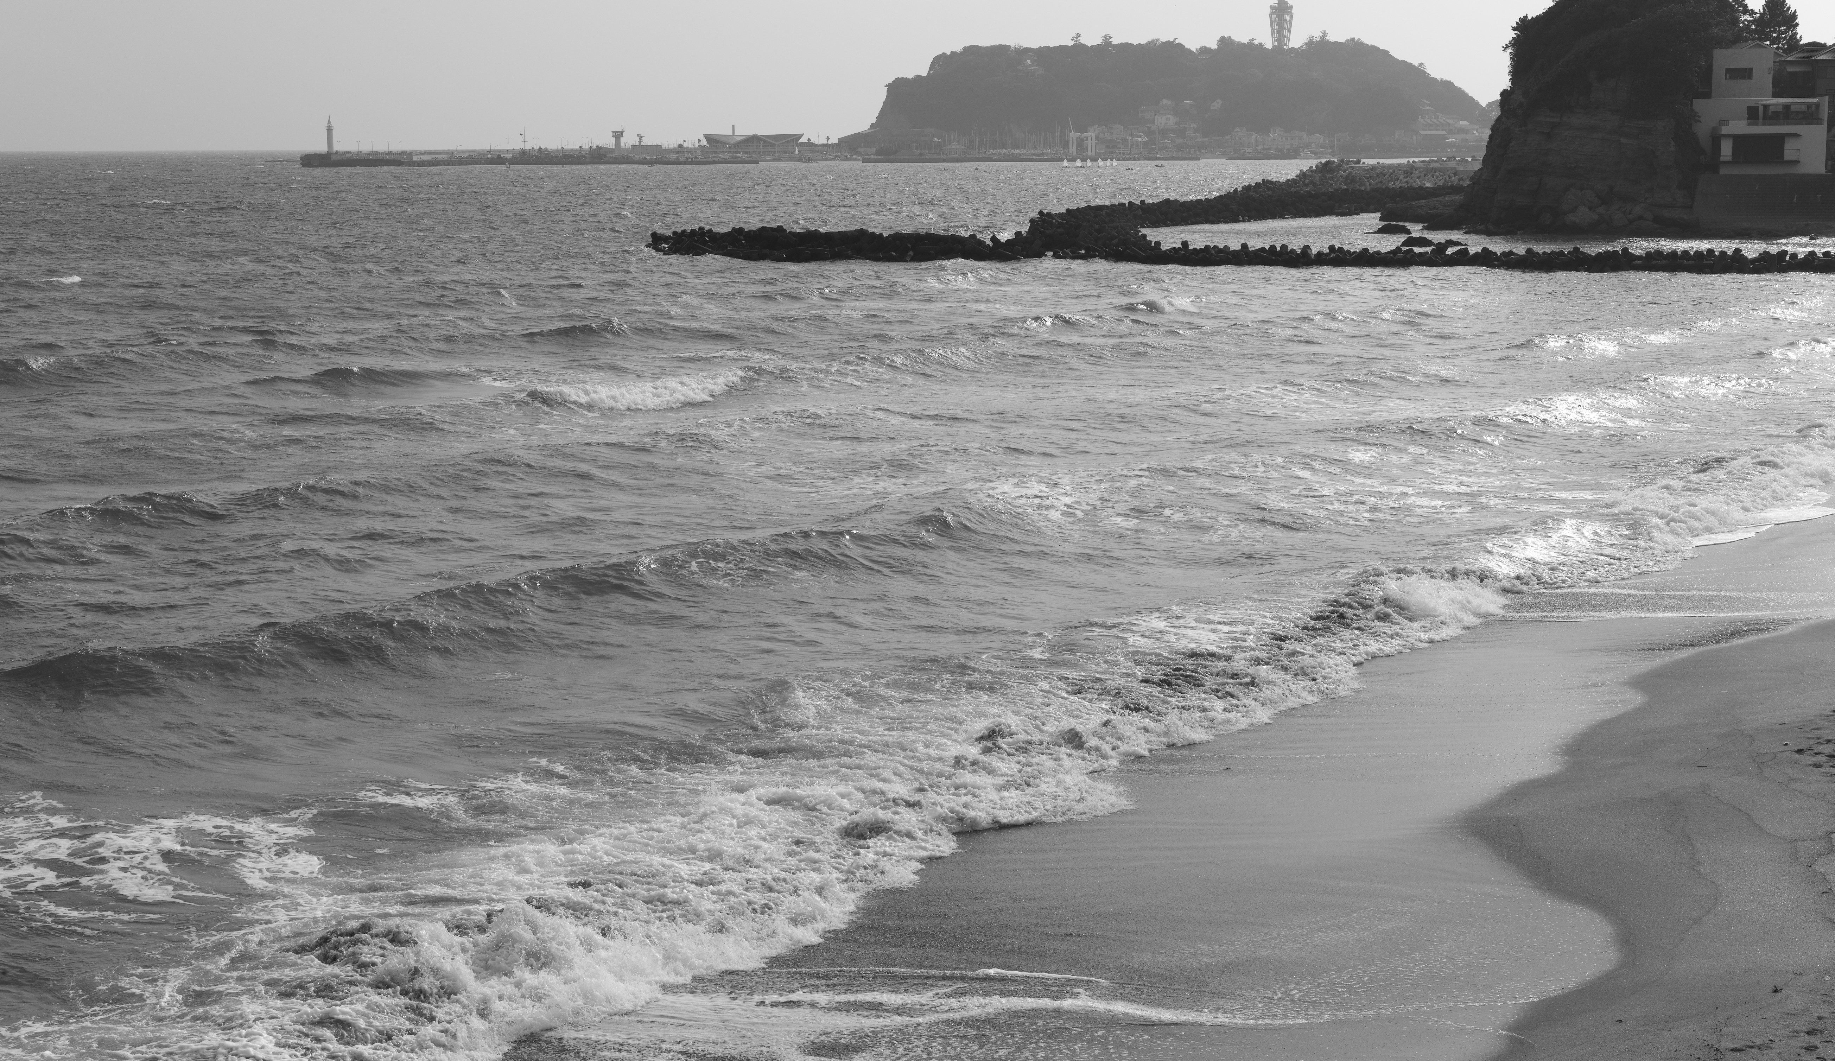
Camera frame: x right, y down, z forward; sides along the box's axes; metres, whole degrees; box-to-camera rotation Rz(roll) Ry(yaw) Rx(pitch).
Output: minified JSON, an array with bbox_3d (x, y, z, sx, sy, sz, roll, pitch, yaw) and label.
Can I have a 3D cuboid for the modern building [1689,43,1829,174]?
[{"bbox_3d":[75.170,-37.610,228.870,11.400,11.300,10.000,1,9,10],"label":"modern building"}]

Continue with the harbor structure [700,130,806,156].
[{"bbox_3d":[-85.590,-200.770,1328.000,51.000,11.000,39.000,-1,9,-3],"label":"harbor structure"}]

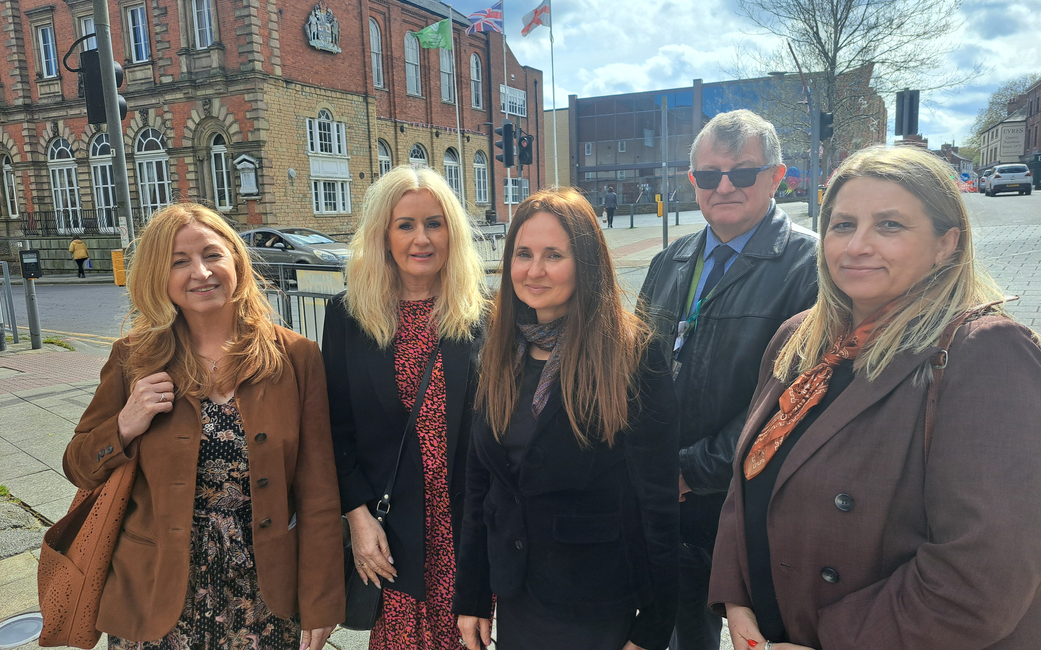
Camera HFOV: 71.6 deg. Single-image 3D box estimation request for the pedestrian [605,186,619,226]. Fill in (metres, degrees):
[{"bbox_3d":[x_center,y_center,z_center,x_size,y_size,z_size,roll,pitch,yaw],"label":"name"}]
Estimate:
[{"bbox_3d":[3.681,-4.820,29.300,0.560,1.700,0.400,-1,9,5],"label":"pedestrian"}]

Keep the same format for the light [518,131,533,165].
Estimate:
[{"bbox_3d":[0.130,-3.988,16.500,0.280,0.670,0.280,7,12,44],"label":"light"}]

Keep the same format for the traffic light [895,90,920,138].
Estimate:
[{"bbox_3d":[9.864,-5.390,18.400,0.510,1.090,0.400,3,10,30],"label":"traffic light"}]

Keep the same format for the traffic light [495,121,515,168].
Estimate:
[{"bbox_3d":[-0.327,-4.156,16.600,0.400,1.110,0.500,2,10,26],"label":"traffic light"}]

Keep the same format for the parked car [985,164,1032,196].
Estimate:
[{"bbox_3d":[27.038,-7.933,39.969,1.840,1.640,4.360,3,10,29],"label":"parked car"}]

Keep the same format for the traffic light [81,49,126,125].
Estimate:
[{"bbox_3d":[-3.923,-2.237,6.800,0.280,0.660,0.300,3,10,28],"label":"traffic light"}]

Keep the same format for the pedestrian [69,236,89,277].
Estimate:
[{"bbox_3d":[-17.315,-2.663,28.300,0.560,1.630,0.420,-10,12,-41],"label":"pedestrian"}]

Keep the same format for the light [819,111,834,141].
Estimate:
[{"bbox_3d":[7.218,-4.683,17.000,0.310,0.670,0.280,1,9,18],"label":"light"}]

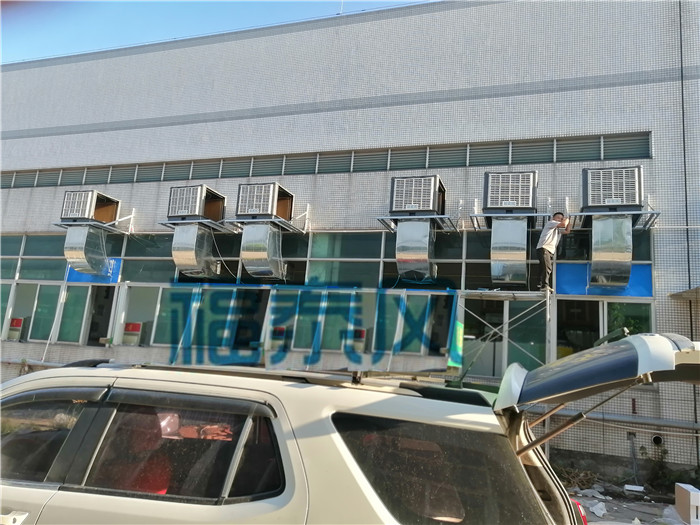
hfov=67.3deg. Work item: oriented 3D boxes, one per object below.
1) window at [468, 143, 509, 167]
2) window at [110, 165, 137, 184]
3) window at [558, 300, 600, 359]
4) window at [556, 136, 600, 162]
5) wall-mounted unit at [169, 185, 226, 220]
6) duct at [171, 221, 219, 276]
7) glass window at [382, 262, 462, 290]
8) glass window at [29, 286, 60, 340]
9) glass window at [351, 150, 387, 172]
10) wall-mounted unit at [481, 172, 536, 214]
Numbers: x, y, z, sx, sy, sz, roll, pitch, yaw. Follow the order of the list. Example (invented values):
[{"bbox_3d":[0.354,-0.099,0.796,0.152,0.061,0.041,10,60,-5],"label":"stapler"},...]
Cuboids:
[{"bbox_3d":[3.307,-2.575,12.487,0.967,0.573,0.080,1,-11,19],"label":"window"},{"bbox_3d":[-6.792,-2.640,15.751,0.959,0.517,0.080,1,-10,18],"label":"window"},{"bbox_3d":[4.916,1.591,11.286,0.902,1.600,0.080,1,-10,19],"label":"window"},{"bbox_3d":[5.216,-2.573,12.019,0.959,0.635,0.080,1,-10,19],"label":"window"},{"bbox_3d":[-4.089,-1.443,14.093,1.049,0.905,1.010,1,-10,19],"label":"wall-mounted unit"},{"bbox_3d":[-4.037,-0.274,13.747,0.694,1.310,0.980,1,-10,18],"label":"duct"},{"bbox_3d":[1.583,0.292,11.665,1.827,0.617,0.100,1,-10,18],"label":"glass window"},{"bbox_3d":[-9.282,1.540,16.004,0.922,1.686,0.080,1,-11,19],"label":"glass window"},{"bbox_3d":[0.524,-2.560,13.303,0.966,0.529,0.080,1,-10,18],"label":"glass window"},{"bbox_3d":[3.589,-1.384,11.700,1.082,0.912,1.060,1,-11,19],"label":"wall-mounted unit"}]

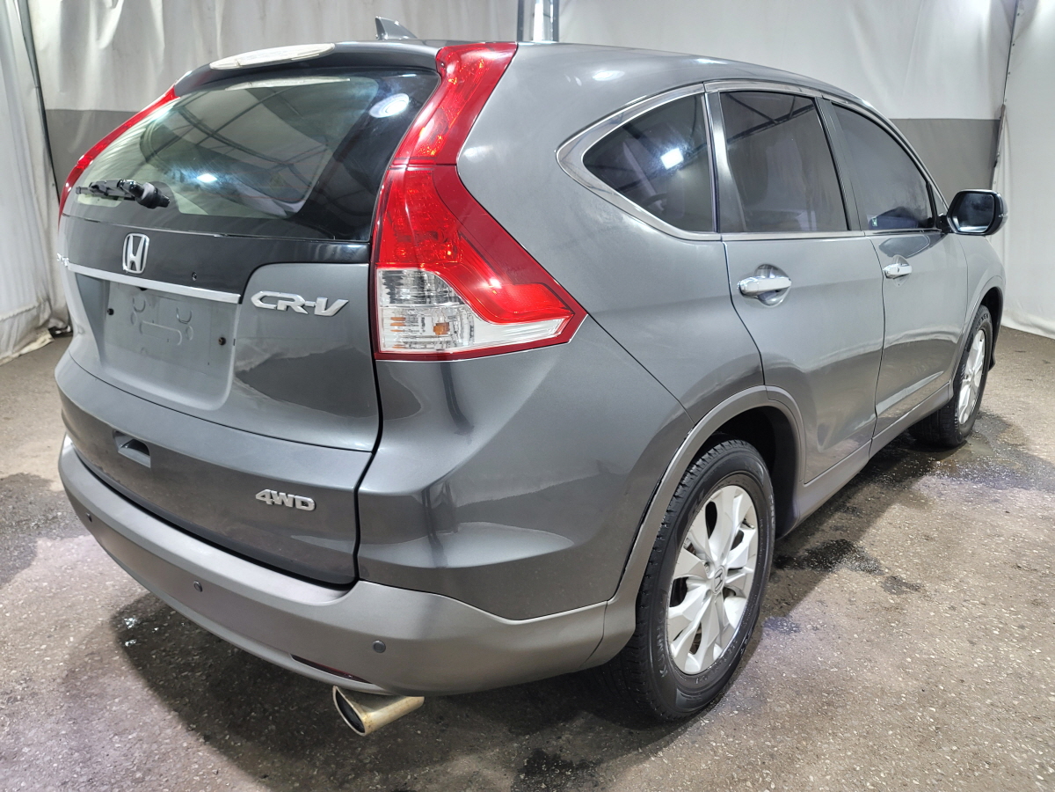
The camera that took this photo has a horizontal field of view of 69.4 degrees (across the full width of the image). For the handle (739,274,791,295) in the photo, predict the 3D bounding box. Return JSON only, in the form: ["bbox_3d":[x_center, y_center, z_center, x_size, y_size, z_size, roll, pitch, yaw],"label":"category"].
[{"bbox_3d":[0.537,-0.249,1.715,0.048,0.036,0.210,14,21,39],"label":"handle"}]

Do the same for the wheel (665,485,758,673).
[{"bbox_3d":[0.404,0.433,1.907,0.170,0.462,0.462,14,21,39],"label":"wheel"}]

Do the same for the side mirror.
[{"bbox_3d":[1.759,-0.718,2.999,0.225,0.180,0.140,14,21,39],"label":"side mirror"}]

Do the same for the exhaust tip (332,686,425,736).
[{"bbox_3d":[-0.294,0.588,1.500,0.105,0.110,0.180,14,21,39],"label":"exhaust tip"}]

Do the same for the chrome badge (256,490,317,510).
[{"bbox_3d":[-0.418,0.180,1.309,0.125,0.025,0.008,6,17,20],"label":"chrome badge"}]

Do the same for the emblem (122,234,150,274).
[{"bbox_3d":[-0.800,-0.289,1.547,0.100,0.080,0.013,14,14,39],"label":"emblem"}]

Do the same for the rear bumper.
[{"bbox_3d":[-0.687,0.275,1.844,1.780,0.290,0.540,14,21,39],"label":"rear bumper"}]

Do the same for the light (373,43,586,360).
[{"bbox_3d":[-0.090,-0.351,1.276,0.350,0.540,0.440,14,21,39],"label":"light"}]

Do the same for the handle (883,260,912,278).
[{"bbox_3d":[1.181,-0.402,2.433,0.055,0.048,0.215,14,21,39],"label":"handle"}]

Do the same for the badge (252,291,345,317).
[{"bbox_3d":[-0.382,-0.155,1.266,0.205,0.032,0.013,9,11,27],"label":"badge"}]

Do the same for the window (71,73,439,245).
[{"bbox_3d":[-0.655,-0.520,1.653,1.300,0.065,0.470,14,63,39],"label":"window"}]

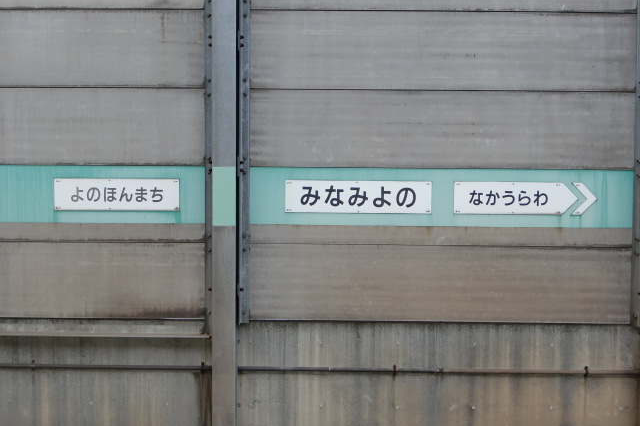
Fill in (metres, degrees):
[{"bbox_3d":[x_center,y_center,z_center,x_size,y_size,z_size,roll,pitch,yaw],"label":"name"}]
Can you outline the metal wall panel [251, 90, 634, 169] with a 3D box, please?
[{"bbox_3d":[0.788,-0.537,7.887,2.520,0.500,0.080,1,3,0],"label":"metal wall panel"}]

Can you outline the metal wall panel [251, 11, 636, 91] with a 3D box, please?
[{"bbox_3d":[0.792,-1.036,7.858,2.520,0.500,0.080,1,3,0],"label":"metal wall panel"}]

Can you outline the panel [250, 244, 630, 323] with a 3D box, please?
[{"bbox_3d":[0.779,0.461,7.947,2.520,0.500,0.080,1,3,0],"label":"panel"}]

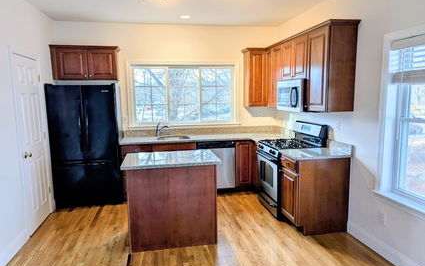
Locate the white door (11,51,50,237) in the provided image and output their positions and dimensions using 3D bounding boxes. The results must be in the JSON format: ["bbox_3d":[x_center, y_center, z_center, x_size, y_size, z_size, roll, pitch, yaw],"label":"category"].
[{"bbox_3d":[-2.203,0.140,3.618,0.050,2.050,0.705,-2,8,-10],"label":"white door"}]

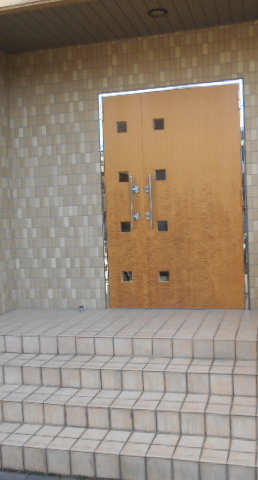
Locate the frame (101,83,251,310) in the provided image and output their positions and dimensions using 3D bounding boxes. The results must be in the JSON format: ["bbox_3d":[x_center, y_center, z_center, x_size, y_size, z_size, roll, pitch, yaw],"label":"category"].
[{"bbox_3d":[0.420,-0.389,4.594,1.385,2.110,0.130,-2,2,15],"label":"frame"}]

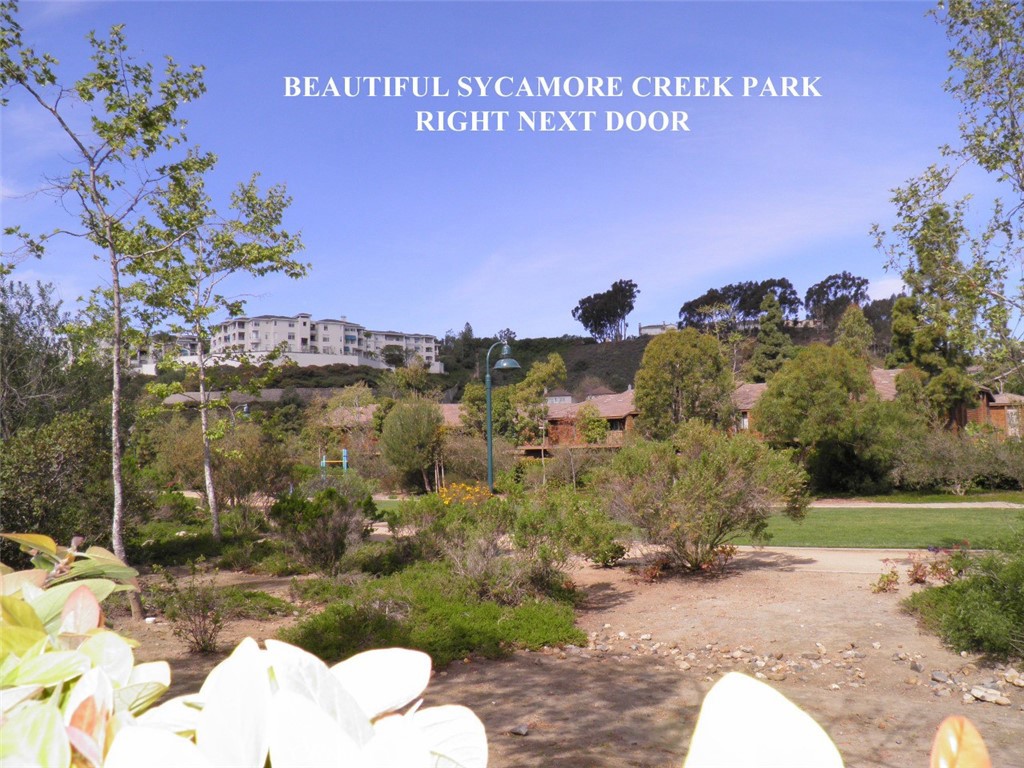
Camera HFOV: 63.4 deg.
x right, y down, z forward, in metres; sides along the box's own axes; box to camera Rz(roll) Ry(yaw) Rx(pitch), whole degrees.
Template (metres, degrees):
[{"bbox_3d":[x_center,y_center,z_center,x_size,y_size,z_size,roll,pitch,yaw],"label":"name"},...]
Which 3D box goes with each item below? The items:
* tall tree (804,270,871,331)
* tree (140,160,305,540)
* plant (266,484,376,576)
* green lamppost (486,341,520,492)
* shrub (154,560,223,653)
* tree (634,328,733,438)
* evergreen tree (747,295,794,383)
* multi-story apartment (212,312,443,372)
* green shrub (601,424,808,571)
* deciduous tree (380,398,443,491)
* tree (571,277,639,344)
[{"bbox_3d":[105.997,-26.316,270.561,22.000,20.397,19.000,-1,-3,0],"label":"tall tree"},{"bbox_3d":[-4.726,-0.570,13.522,2.600,6.228,2.500,-1,-3,0],"label":"tree"},{"bbox_3d":[-2.673,2.020,11.500,1.400,1.250,1.300,-1,-1,0],"label":"plant"},{"bbox_3d":[-0.214,0.858,22.110,0.900,4.002,0.730,-2,-3,14],"label":"green lamppost"},{"bbox_3d":[-2.598,1.775,6.651,0.540,0.692,0.520,-1,-3,0],"label":"shrub"},{"bbox_3d":[7.454,0.500,36.000,4.300,5.800,4.200,-1,-1,0],"label":"tree"},{"bbox_3d":[23.607,-1.986,75.351,4.900,12.776,4.700,-1,-3,0],"label":"evergreen tree"},{"bbox_3d":[-50.837,-12.464,232.000,66.000,12.000,36.000,0,-1,-27],"label":"multi-story apartment"},{"bbox_3d":[2.687,1.562,11.500,2.850,2.050,2.500,-1,-1,0],"label":"green shrub"},{"bbox_3d":[-2.791,1.694,23.000,1.720,2.600,1.700,-1,-1,0],"label":"deciduous tree"},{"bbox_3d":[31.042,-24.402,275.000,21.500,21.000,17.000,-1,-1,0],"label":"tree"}]

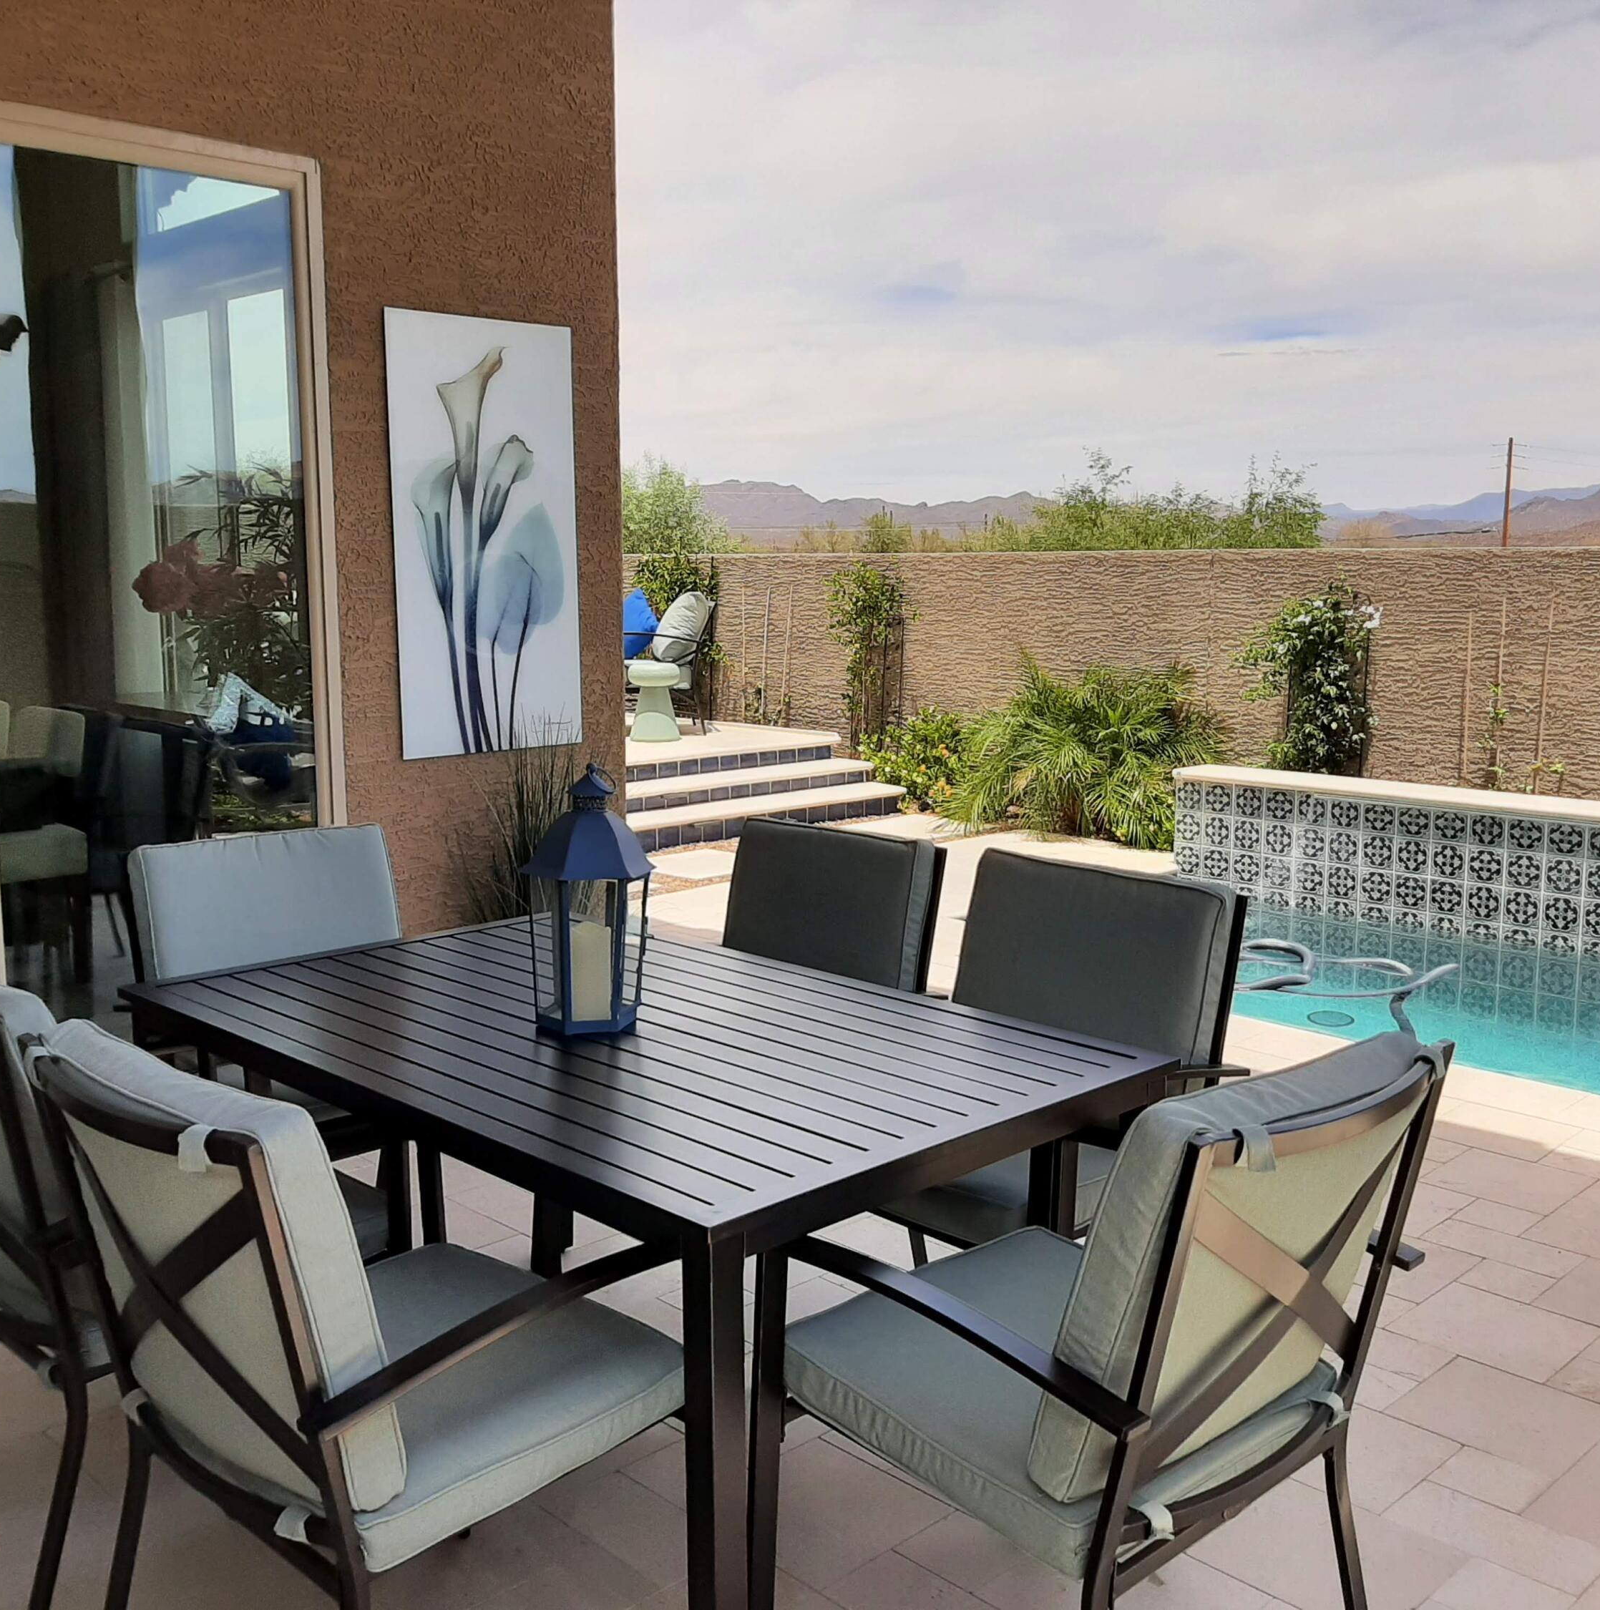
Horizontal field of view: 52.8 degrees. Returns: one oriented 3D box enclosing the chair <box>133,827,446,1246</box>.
[{"bbox_3d":[-0.936,0.549,3.237,0.600,0.930,0.640,-7,10,-39],"label":"chair"}]

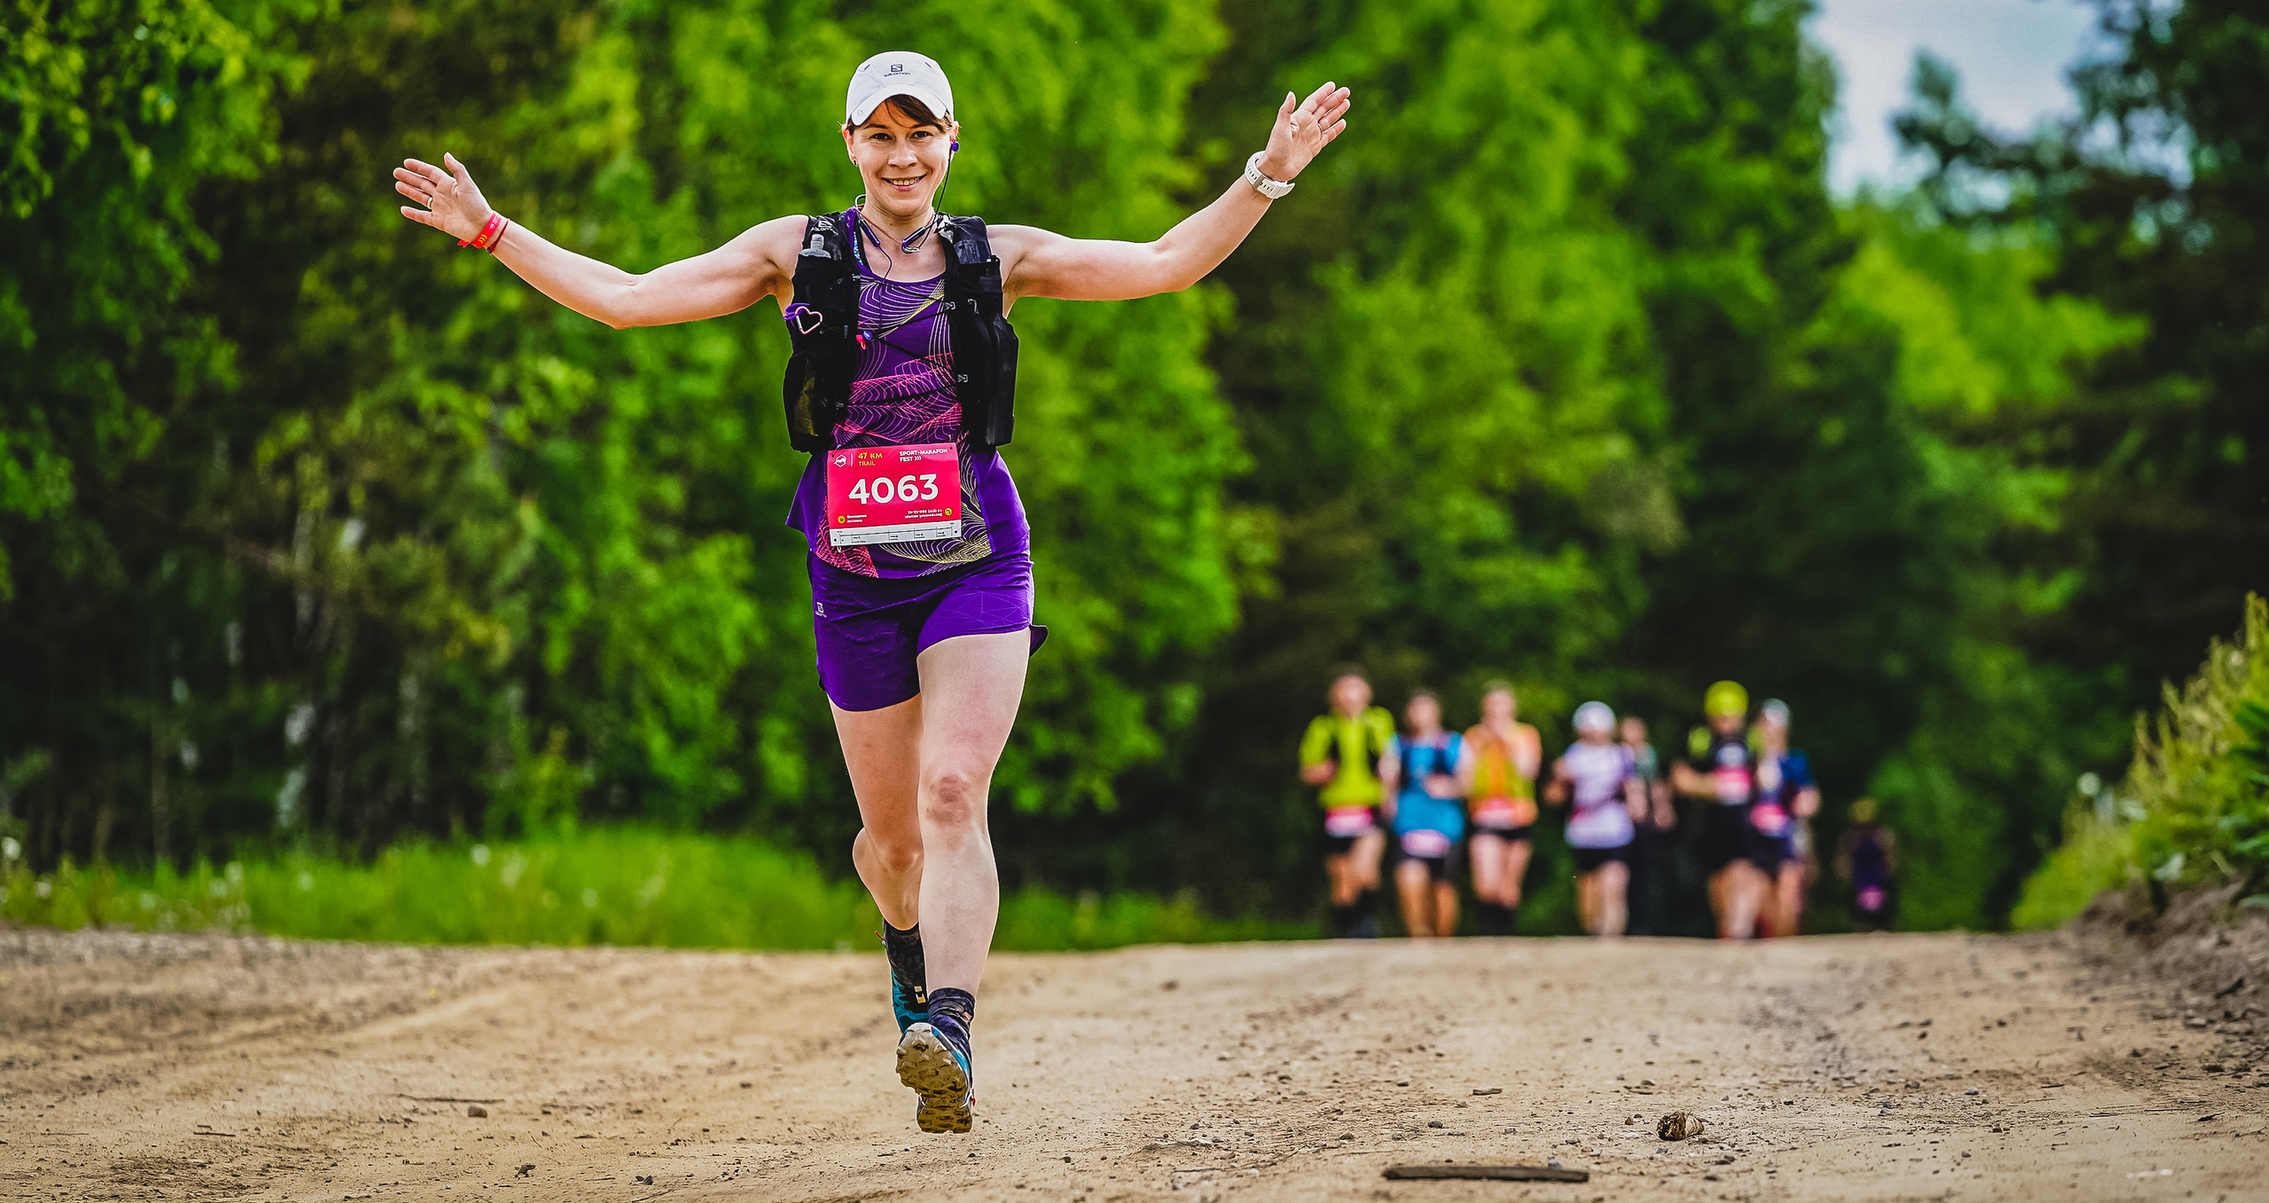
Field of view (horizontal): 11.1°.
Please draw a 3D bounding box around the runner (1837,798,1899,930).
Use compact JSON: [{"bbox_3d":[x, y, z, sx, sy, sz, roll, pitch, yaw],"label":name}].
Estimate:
[{"bbox_3d":[5.800,2.420,92.500,0.520,1.710,0.550,0,-1,2],"label":"runner"}]

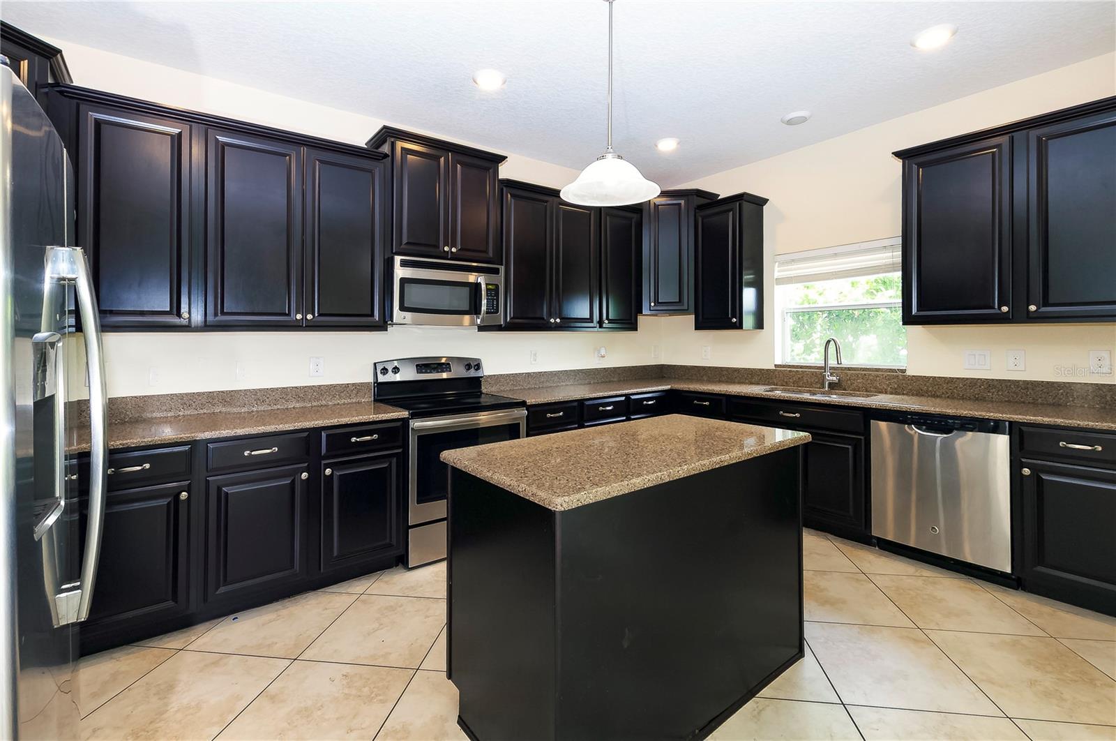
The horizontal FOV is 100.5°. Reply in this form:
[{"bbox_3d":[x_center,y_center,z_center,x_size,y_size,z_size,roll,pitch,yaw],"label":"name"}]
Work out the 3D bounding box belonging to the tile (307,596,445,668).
[{"bbox_3d":[-0.775,1.164,2.102,0.510,0.012,0.510,0,2,8],"label":"tile"}]

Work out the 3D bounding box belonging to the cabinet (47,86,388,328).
[{"bbox_3d":[-1.665,-0.721,2.510,1.400,1.019,0.385,-3,5,-36],"label":"cabinet"}]

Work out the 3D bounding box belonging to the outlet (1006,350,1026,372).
[{"bbox_3d":[2.615,-0.056,2.651,0.010,0.118,0.075,-2,3,-35],"label":"outlet"}]

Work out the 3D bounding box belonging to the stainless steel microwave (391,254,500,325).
[{"bbox_3d":[-0.790,-0.510,3.144,0.761,0.406,0.405,-3,5,-36],"label":"stainless steel microwave"}]

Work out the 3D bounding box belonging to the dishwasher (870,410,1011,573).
[{"bbox_3d":[2.244,0.623,2.649,0.610,0.800,0.600,-2,3,-35],"label":"dishwasher"}]

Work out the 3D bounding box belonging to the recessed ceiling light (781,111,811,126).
[{"bbox_3d":[1.583,-1.675,3.089,0.190,0.025,0.190,-1,4,0],"label":"recessed ceiling light"}]

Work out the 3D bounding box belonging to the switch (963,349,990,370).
[{"bbox_3d":[2.518,-0.063,2.790,0.010,0.117,0.117,-2,3,-35],"label":"switch"}]

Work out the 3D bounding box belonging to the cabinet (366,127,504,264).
[{"bbox_3d":[-0.793,-1.082,3.113,0.830,0.717,0.430,-2,3,-35],"label":"cabinet"}]

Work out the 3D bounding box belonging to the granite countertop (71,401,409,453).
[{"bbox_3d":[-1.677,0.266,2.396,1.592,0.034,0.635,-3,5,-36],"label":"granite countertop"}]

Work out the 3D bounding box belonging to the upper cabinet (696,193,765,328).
[{"bbox_3d":[1.442,-0.856,3.888,0.385,1.036,0.489,-3,5,-36],"label":"upper cabinet"}]

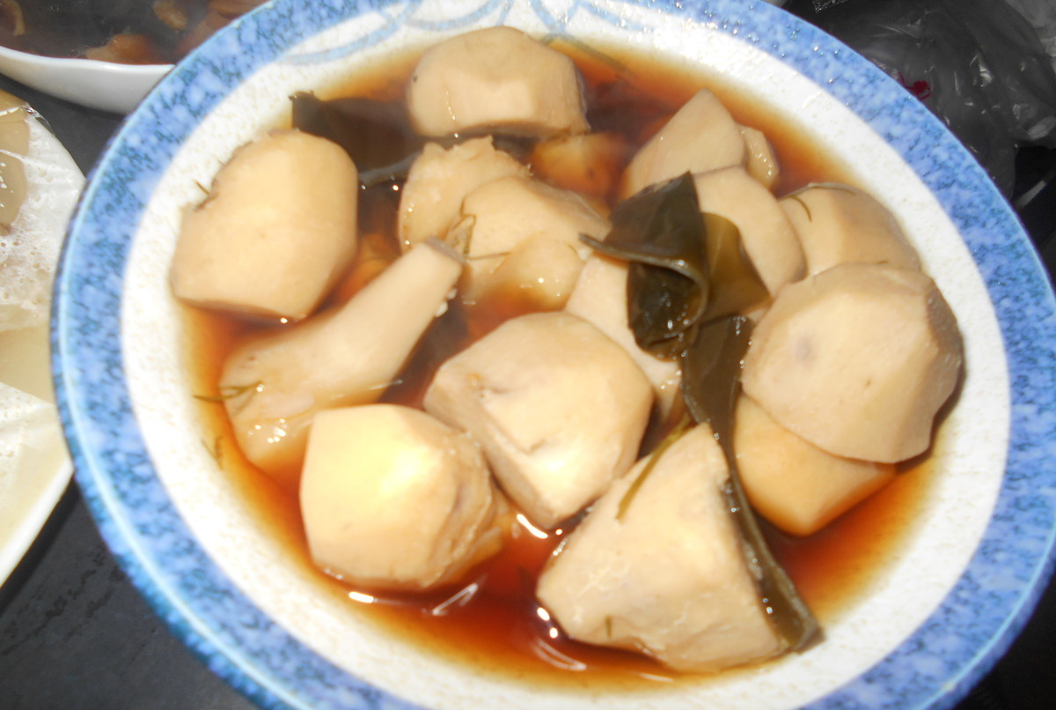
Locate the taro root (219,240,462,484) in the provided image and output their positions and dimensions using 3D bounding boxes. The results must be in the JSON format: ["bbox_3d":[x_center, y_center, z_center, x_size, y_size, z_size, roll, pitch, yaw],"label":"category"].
[{"bbox_3d":[-0.045,0.001,0.196,0.070,0.031,0.035,-39,71,-25],"label":"taro root"}]

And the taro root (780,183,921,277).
[{"bbox_3d":[0.084,-0.025,0.212,0.039,0.033,0.039,34,61,12],"label":"taro root"}]

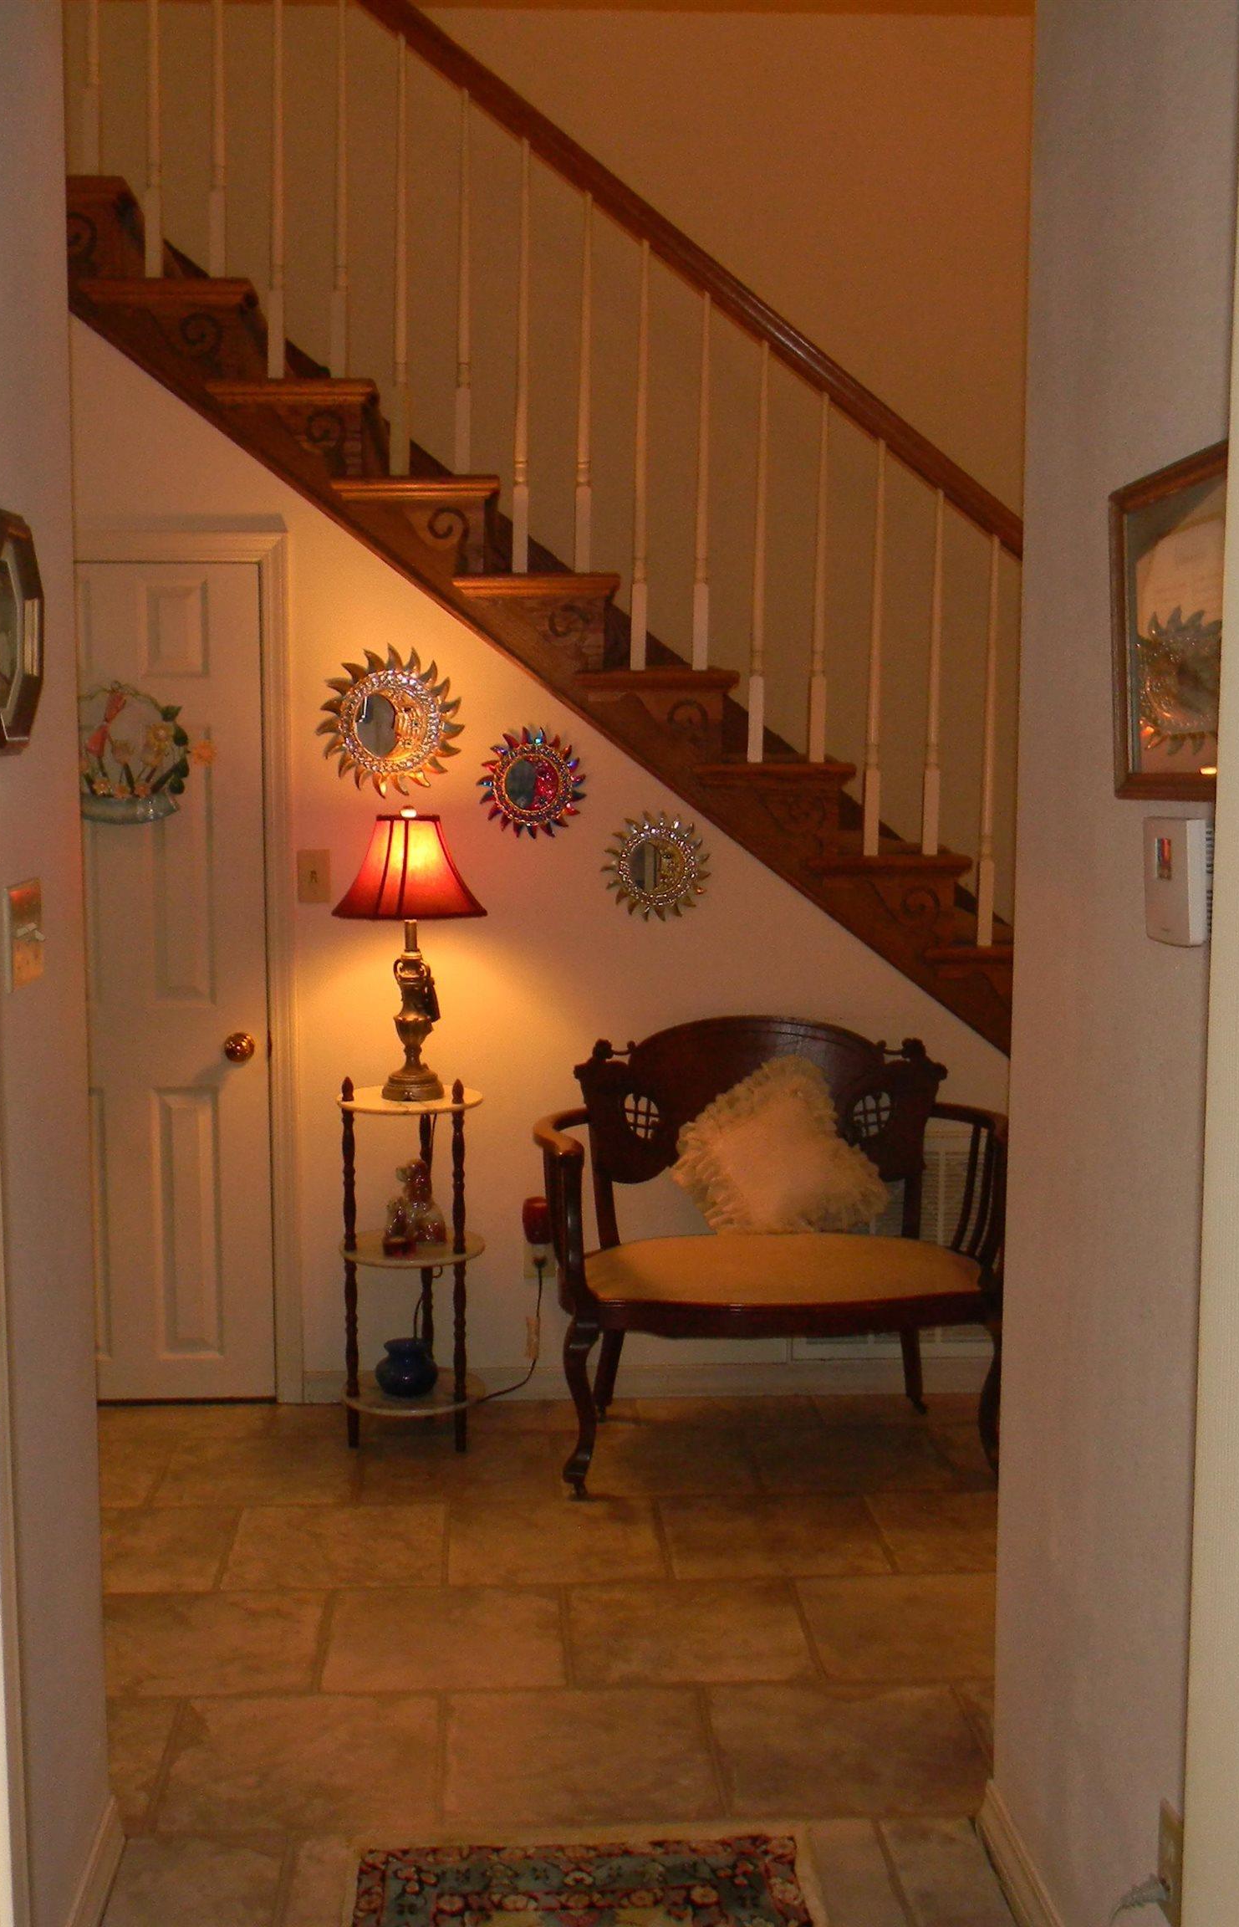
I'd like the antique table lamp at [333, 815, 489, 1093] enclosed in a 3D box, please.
[{"bbox_3d":[-0.426,-0.020,4.261,0.313,0.596,0.300,0,7,-3],"label":"antique table lamp"}]

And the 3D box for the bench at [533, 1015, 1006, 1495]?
[{"bbox_3d":[0.323,0.575,4.275,1.000,0.880,0.590,0,7,-6],"label":"bench"}]

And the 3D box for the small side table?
[{"bbox_3d":[-0.434,0.615,4.339,0.300,0.780,0.295,0,7,-3],"label":"small side table"}]

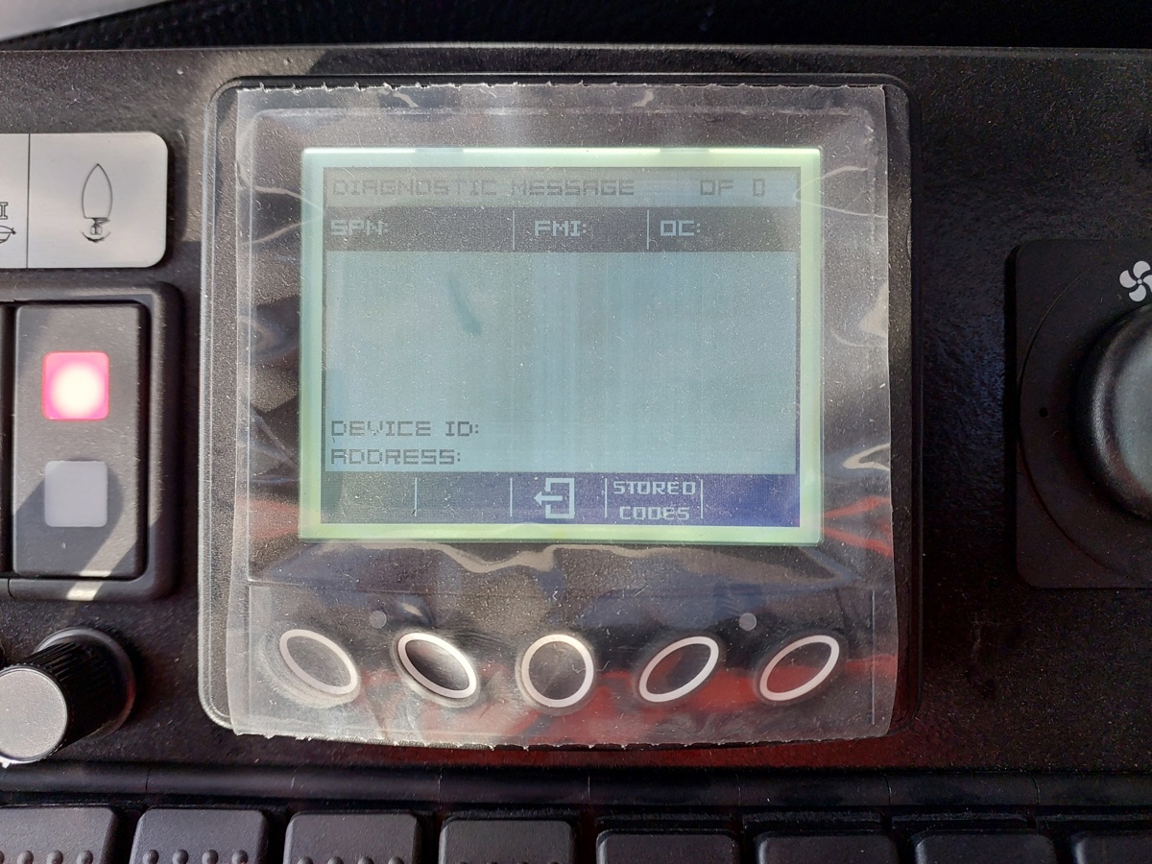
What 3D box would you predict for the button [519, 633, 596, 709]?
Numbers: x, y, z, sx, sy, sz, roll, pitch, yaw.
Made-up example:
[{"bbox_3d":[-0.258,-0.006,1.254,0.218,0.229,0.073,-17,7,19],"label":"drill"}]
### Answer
[{"bbox_3d":[-0.003,0.038,0.121,0.012,0.012,0.003,0,-2,0],"label":"button"}]

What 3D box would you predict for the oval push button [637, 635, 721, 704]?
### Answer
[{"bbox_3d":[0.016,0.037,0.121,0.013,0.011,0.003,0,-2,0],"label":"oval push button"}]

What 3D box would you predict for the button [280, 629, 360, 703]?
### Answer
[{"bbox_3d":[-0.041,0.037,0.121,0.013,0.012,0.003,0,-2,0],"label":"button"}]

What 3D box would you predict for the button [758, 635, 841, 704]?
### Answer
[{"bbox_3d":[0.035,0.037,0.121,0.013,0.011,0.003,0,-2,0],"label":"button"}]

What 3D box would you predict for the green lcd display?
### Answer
[{"bbox_3d":[-0.002,-0.014,0.127,0.085,0.064,0.004,0,-2,0],"label":"green lcd display"}]

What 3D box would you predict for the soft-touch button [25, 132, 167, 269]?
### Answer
[{"bbox_3d":[-0.083,-0.040,0.134,0.025,0.024,0.001,0,-2,0],"label":"soft-touch button"}]

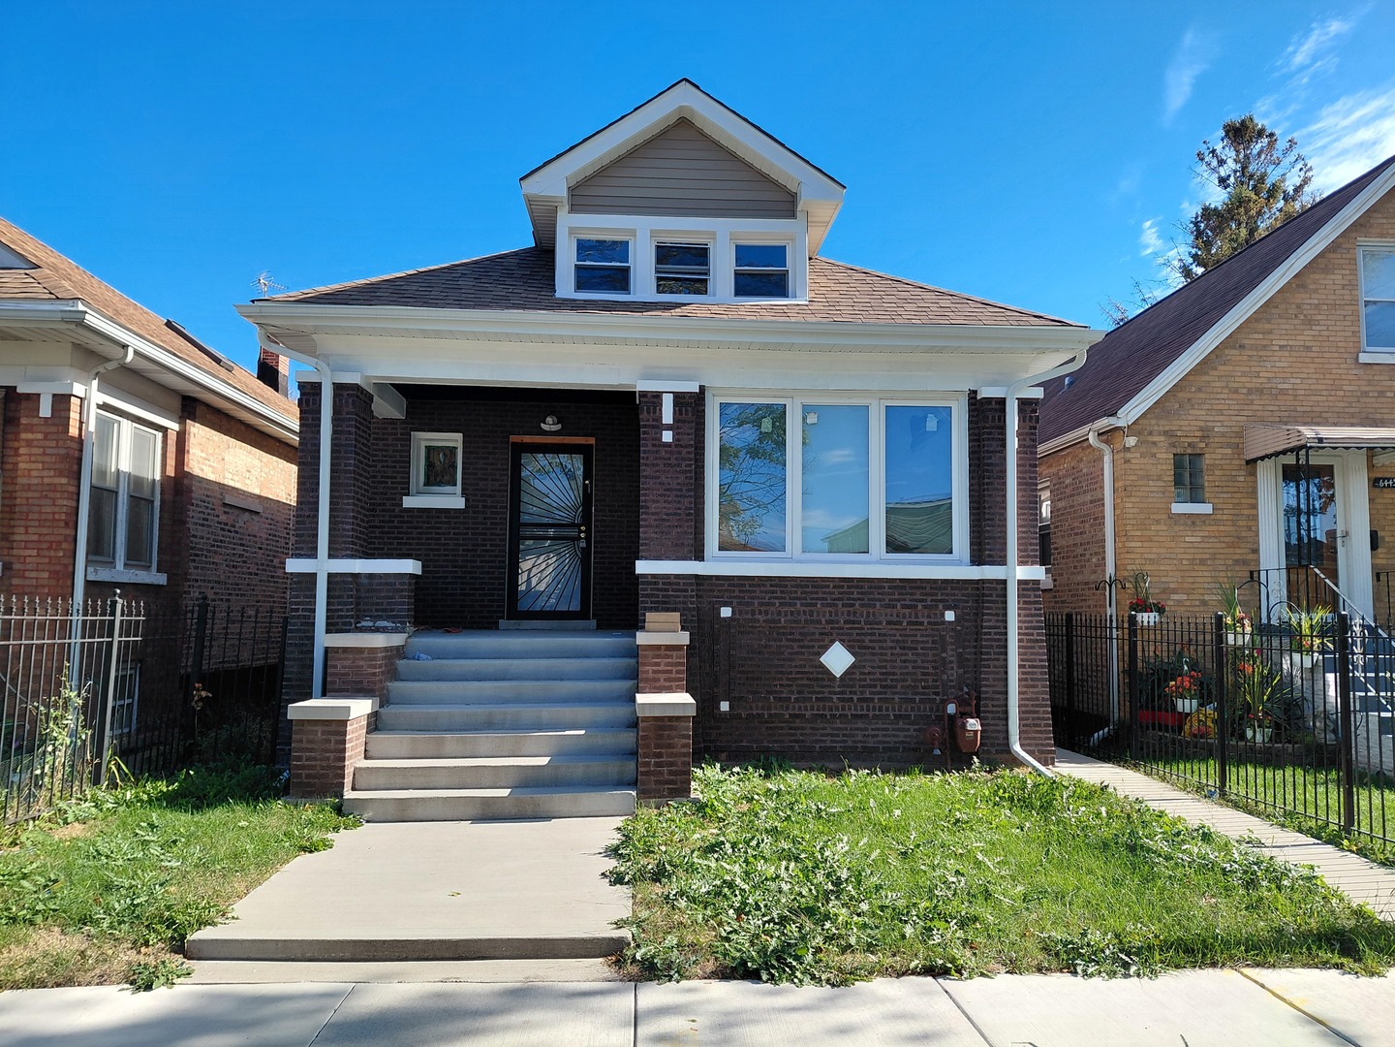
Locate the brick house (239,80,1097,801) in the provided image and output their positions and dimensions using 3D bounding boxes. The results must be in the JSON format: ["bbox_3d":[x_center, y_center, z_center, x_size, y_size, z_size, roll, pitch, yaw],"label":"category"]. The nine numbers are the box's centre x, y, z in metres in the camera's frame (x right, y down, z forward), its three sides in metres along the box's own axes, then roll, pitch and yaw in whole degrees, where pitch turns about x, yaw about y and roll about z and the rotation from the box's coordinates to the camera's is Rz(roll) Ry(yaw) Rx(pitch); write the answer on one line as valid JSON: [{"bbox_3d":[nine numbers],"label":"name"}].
[{"bbox_3d":[-0.510,-0.655,15.056,8.032,6.571,12.500,1,-4,-4],"label":"brick house"}]

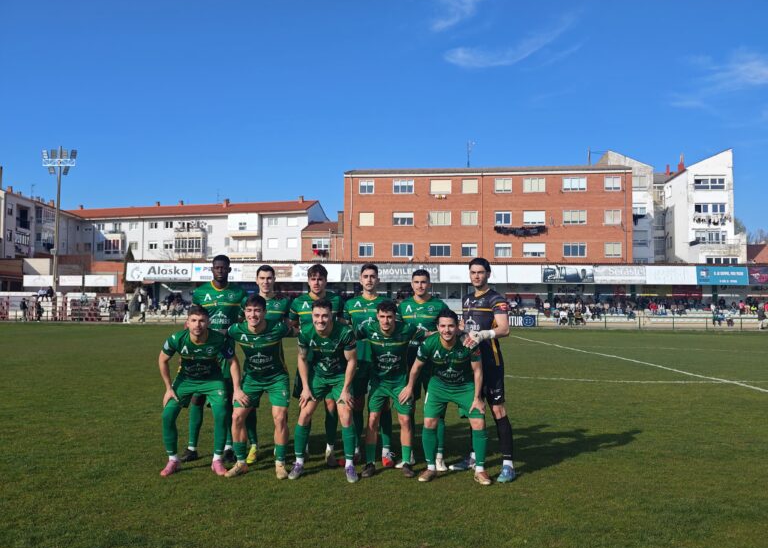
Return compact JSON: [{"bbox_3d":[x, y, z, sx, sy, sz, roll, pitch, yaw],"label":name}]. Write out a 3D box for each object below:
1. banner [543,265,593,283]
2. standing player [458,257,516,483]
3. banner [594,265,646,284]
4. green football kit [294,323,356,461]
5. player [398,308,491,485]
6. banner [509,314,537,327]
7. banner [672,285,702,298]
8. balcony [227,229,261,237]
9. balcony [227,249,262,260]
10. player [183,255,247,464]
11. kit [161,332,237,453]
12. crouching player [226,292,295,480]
[{"bbox_3d":[14.642,0.032,61.622,4.076,1.444,0.100,0,-2,3],"label":"banner"},{"bbox_3d":[0.857,0.780,6.620,0.570,1.850,0.480,-1,-3,25],"label":"standing player"},{"bbox_3d":[18.694,0.083,61.378,4.044,1.462,0.100,0,-2,3],"label":"banner"},{"bbox_3d":[-0.496,0.954,6.470,0.520,1.160,0.520,1,-2,-4],"label":"green football kit"},{"bbox_3d":[0.500,0.988,6.420,0.720,1.420,0.620,0,-2,3],"label":"player"},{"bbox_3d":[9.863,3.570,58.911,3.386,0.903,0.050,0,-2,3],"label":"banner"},{"bbox_3d":[25.587,1.560,65.465,2.476,1.180,0.080,0,-2,3],"label":"banner"},{"bbox_3d":[-18.504,-5.505,103.000,4.200,1.150,1.200,0,-3,14],"label":"balcony"},{"bbox_3d":[-18.504,-2.587,103.000,4.400,1.450,1.300,0,-3,14],"label":"balcony"},{"bbox_3d":[-1.565,0.775,7.170,0.580,1.870,0.430,1,-3,-7],"label":"player"},{"bbox_3d":[-1.605,1.020,6.720,0.600,1.100,0.520,1,-3,-8],"label":"kit"},{"bbox_3d":[-1.050,0.938,6.680,0.610,1.500,0.620,1,-3,-6],"label":"crouching player"}]

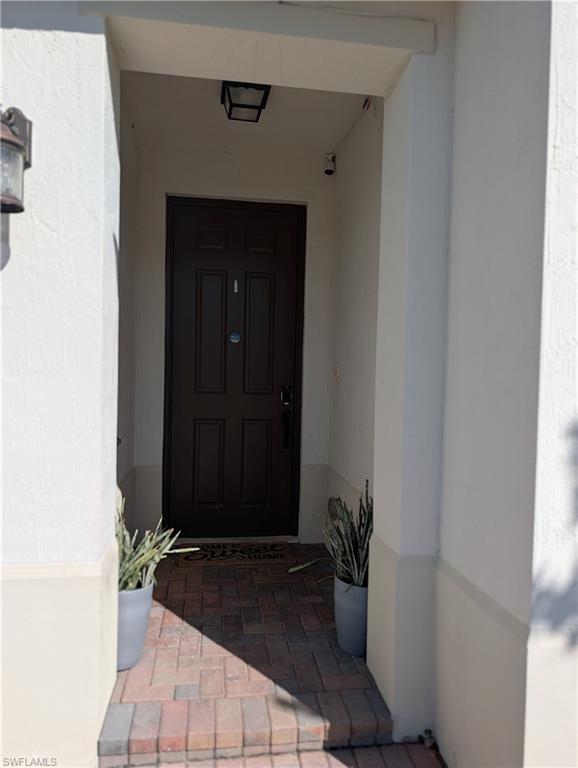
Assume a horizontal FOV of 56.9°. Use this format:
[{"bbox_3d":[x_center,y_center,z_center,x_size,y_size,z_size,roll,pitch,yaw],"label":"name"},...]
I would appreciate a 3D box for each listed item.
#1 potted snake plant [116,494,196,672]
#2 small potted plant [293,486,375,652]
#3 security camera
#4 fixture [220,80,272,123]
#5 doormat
[{"bbox_3d":[-0.664,0.868,2.397,0.460,0.740,0.420,1,1,-8],"label":"potted snake plant"},{"bbox_3d":[0.271,0.849,2.538,0.450,0.810,0.400,1,1,-8],"label":"small potted plant"},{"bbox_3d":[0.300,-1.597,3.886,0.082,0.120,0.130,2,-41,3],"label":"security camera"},{"bbox_3d":[-0.254,-1.633,3.084,0.265,0.150,0.265,1,1,-8],"label":"fixture"},{"bbox_3d":[-0.364,1.198,3.767,0.785,0.015,0.410,1,1,-8],"label":"doormat"}]

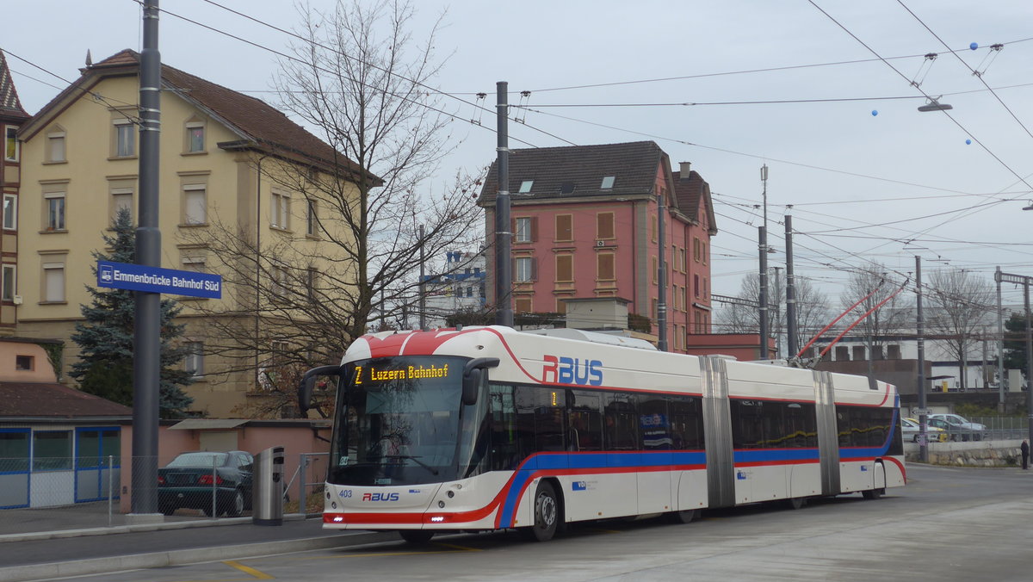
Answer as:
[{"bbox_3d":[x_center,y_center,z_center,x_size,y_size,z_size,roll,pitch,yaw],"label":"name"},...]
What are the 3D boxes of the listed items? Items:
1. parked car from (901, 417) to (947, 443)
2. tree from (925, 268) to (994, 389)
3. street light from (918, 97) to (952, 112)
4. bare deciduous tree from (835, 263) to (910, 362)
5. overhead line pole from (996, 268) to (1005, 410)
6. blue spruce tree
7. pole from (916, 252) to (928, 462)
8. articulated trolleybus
[{"bbox_3d":[21.407,7.595,90.500,4.200,1.480,1.750,-2,-6,26],"label":"parked car"},{"bbox_3d":[37.210,3.378,137.520,5.900,10.780,5.900,0,-5,0],"label":"tree"},{"bbox_3d":[8.446,-3.759,33.100,0.660,0.260,0.290,-2,-6,26],"label":"street light"},{"bbox_3d":[30.338,3.606,139.458,6.400,12.180,6.400,0,-5,0],"label":"bare deciduous tree"},{"bbox_3d":[31.540,3.171,107.000,0.360,9.400,0.360,-2,-6,26],"label":"overhead line pole"},{"bbox_3d":[-13.222,1.759,56.582,4.400,9.386,4.400,0,-5,0],"label":"blue spruce tree"},{"bbox_3d":[24.789,4.188,100.434,0.500,12.718,0.500,0,-5,0],"label":"pole"},{"bbox_3d":[3.734,2.939,34.092,2.620,3.360,24.750,-3,-6,27],"label":"articulated trolleybus"}]

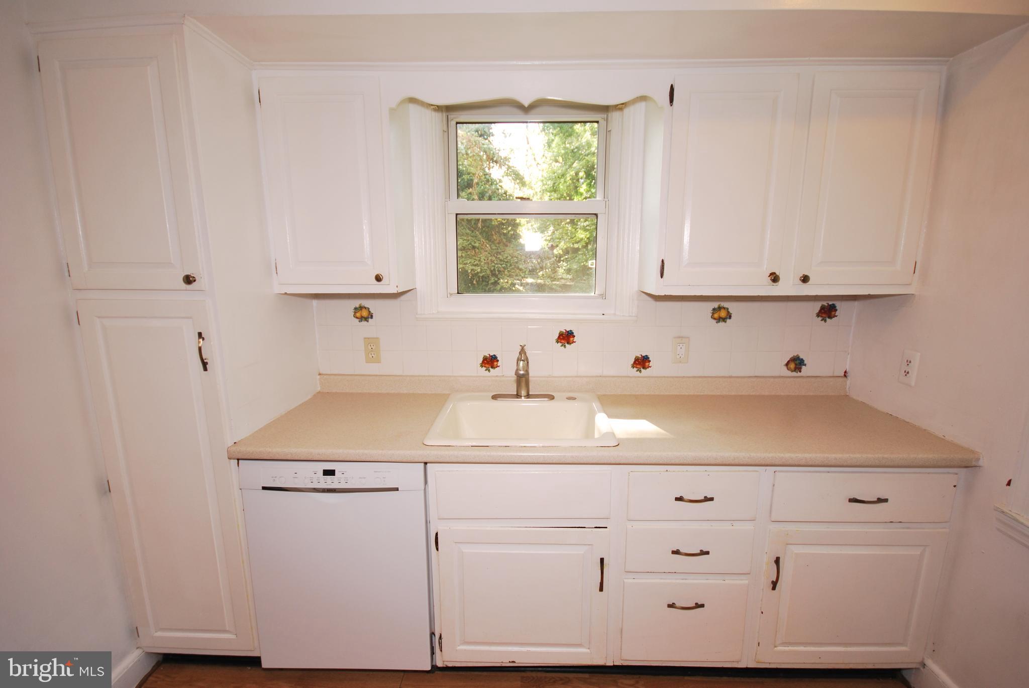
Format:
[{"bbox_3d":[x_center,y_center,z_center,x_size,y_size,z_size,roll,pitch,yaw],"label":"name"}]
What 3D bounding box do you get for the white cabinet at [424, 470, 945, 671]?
[{"bbox_3d":[0.573,0.711,1.713,1.684,0.788,0.605,0,10,1],"label":"white cabinet"}]

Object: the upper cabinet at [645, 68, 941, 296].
[{"bbox_3d":[0.982,-0.571,1.627,0.912,0.744,0.297,0,10,1],"label":"upper cabinet"}]

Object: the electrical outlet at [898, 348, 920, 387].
[{"bbox_3d":[1.436,0.087,1.571,0.010,0.118,0.070,0,10,1],"label":"electrical outlet"}]

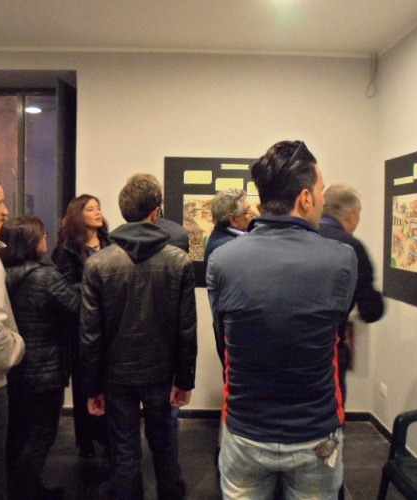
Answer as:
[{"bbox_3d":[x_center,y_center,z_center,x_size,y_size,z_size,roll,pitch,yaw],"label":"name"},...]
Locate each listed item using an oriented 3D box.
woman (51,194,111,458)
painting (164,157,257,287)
[{"bbox_3d":[-0.816,0.484,3.259,0.440,1.684,0.310,-1,3,-34],"label":"woman"},{"bbox_3d":[0.136,-0.203,3.805,0.940,0.987,0.025,1,3,-1],"label":"painting"}]

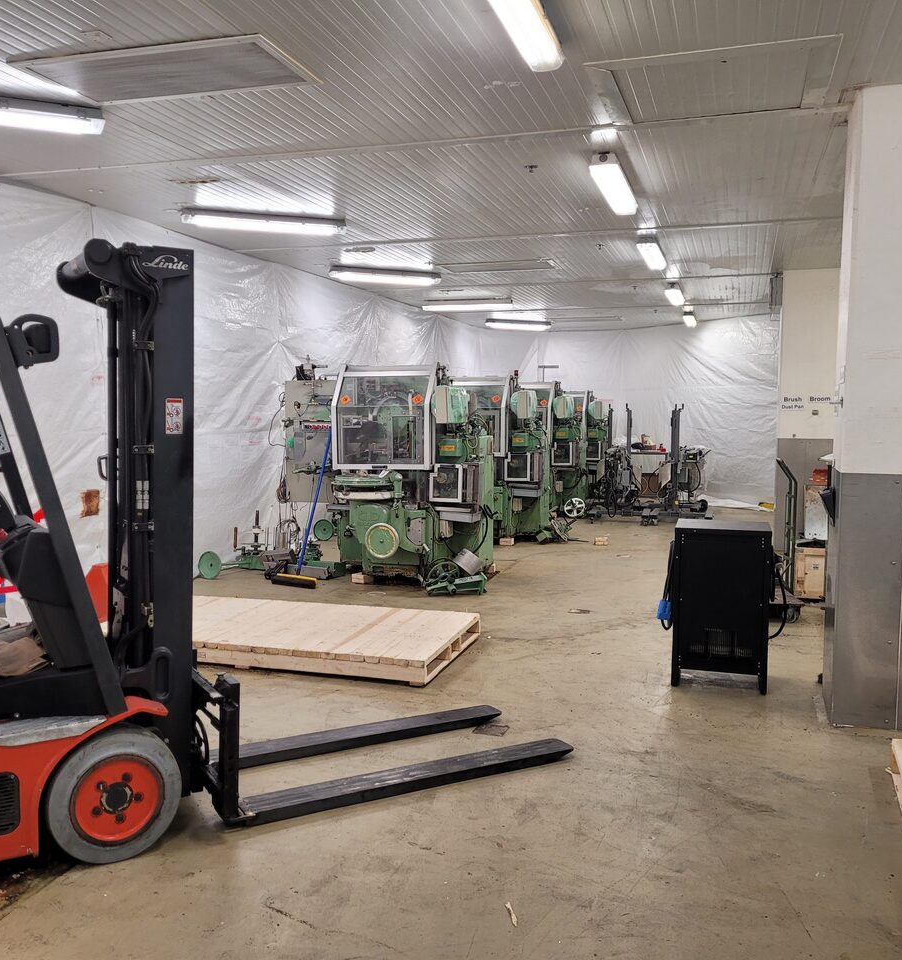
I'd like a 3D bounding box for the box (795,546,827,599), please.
[{"bbox_3d":[2.585,0.658,6.940,0.205,0.375,0.240,1,4,11],"label":"box"}]

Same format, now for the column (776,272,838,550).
[{"bbox_3d":[3.872,-0.744,10.503,0.567,3.002,0.567,2,4,17],"label":"column"}]

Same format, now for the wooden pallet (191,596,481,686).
[{"bbox_3d":[-1.096,0.984,6.213,2.348,0.134,1.252,2,4,17],"label":"wooden pallet"}]

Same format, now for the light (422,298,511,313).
[{"bbox_3d":[0.224,-2.411,13.282,1.240,0.130,0.160,2,4,17],"label":"light"}]

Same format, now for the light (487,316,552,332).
[{"bbox_3d":[1.150,-2.649,16.487,1.290,0.125,0.160,-2,5,-24],"label":"light"}]

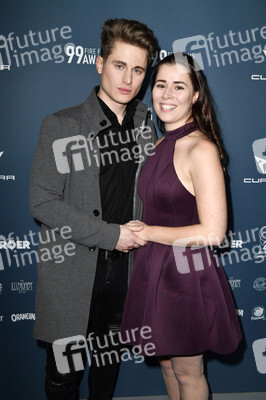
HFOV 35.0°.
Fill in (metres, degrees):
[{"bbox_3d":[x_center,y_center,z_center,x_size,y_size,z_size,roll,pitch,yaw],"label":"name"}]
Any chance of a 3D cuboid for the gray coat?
[{"bbox_3d":[-0.136,0.059,1.580,0.520,0.930,0.330,-5,14,-26],"label":"gray coat"}]

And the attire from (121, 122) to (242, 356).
[{"bbox_3d":[0.184,0.130,1.543,0.450,0.860,0.370,7,14,23],"label":"attire"}]

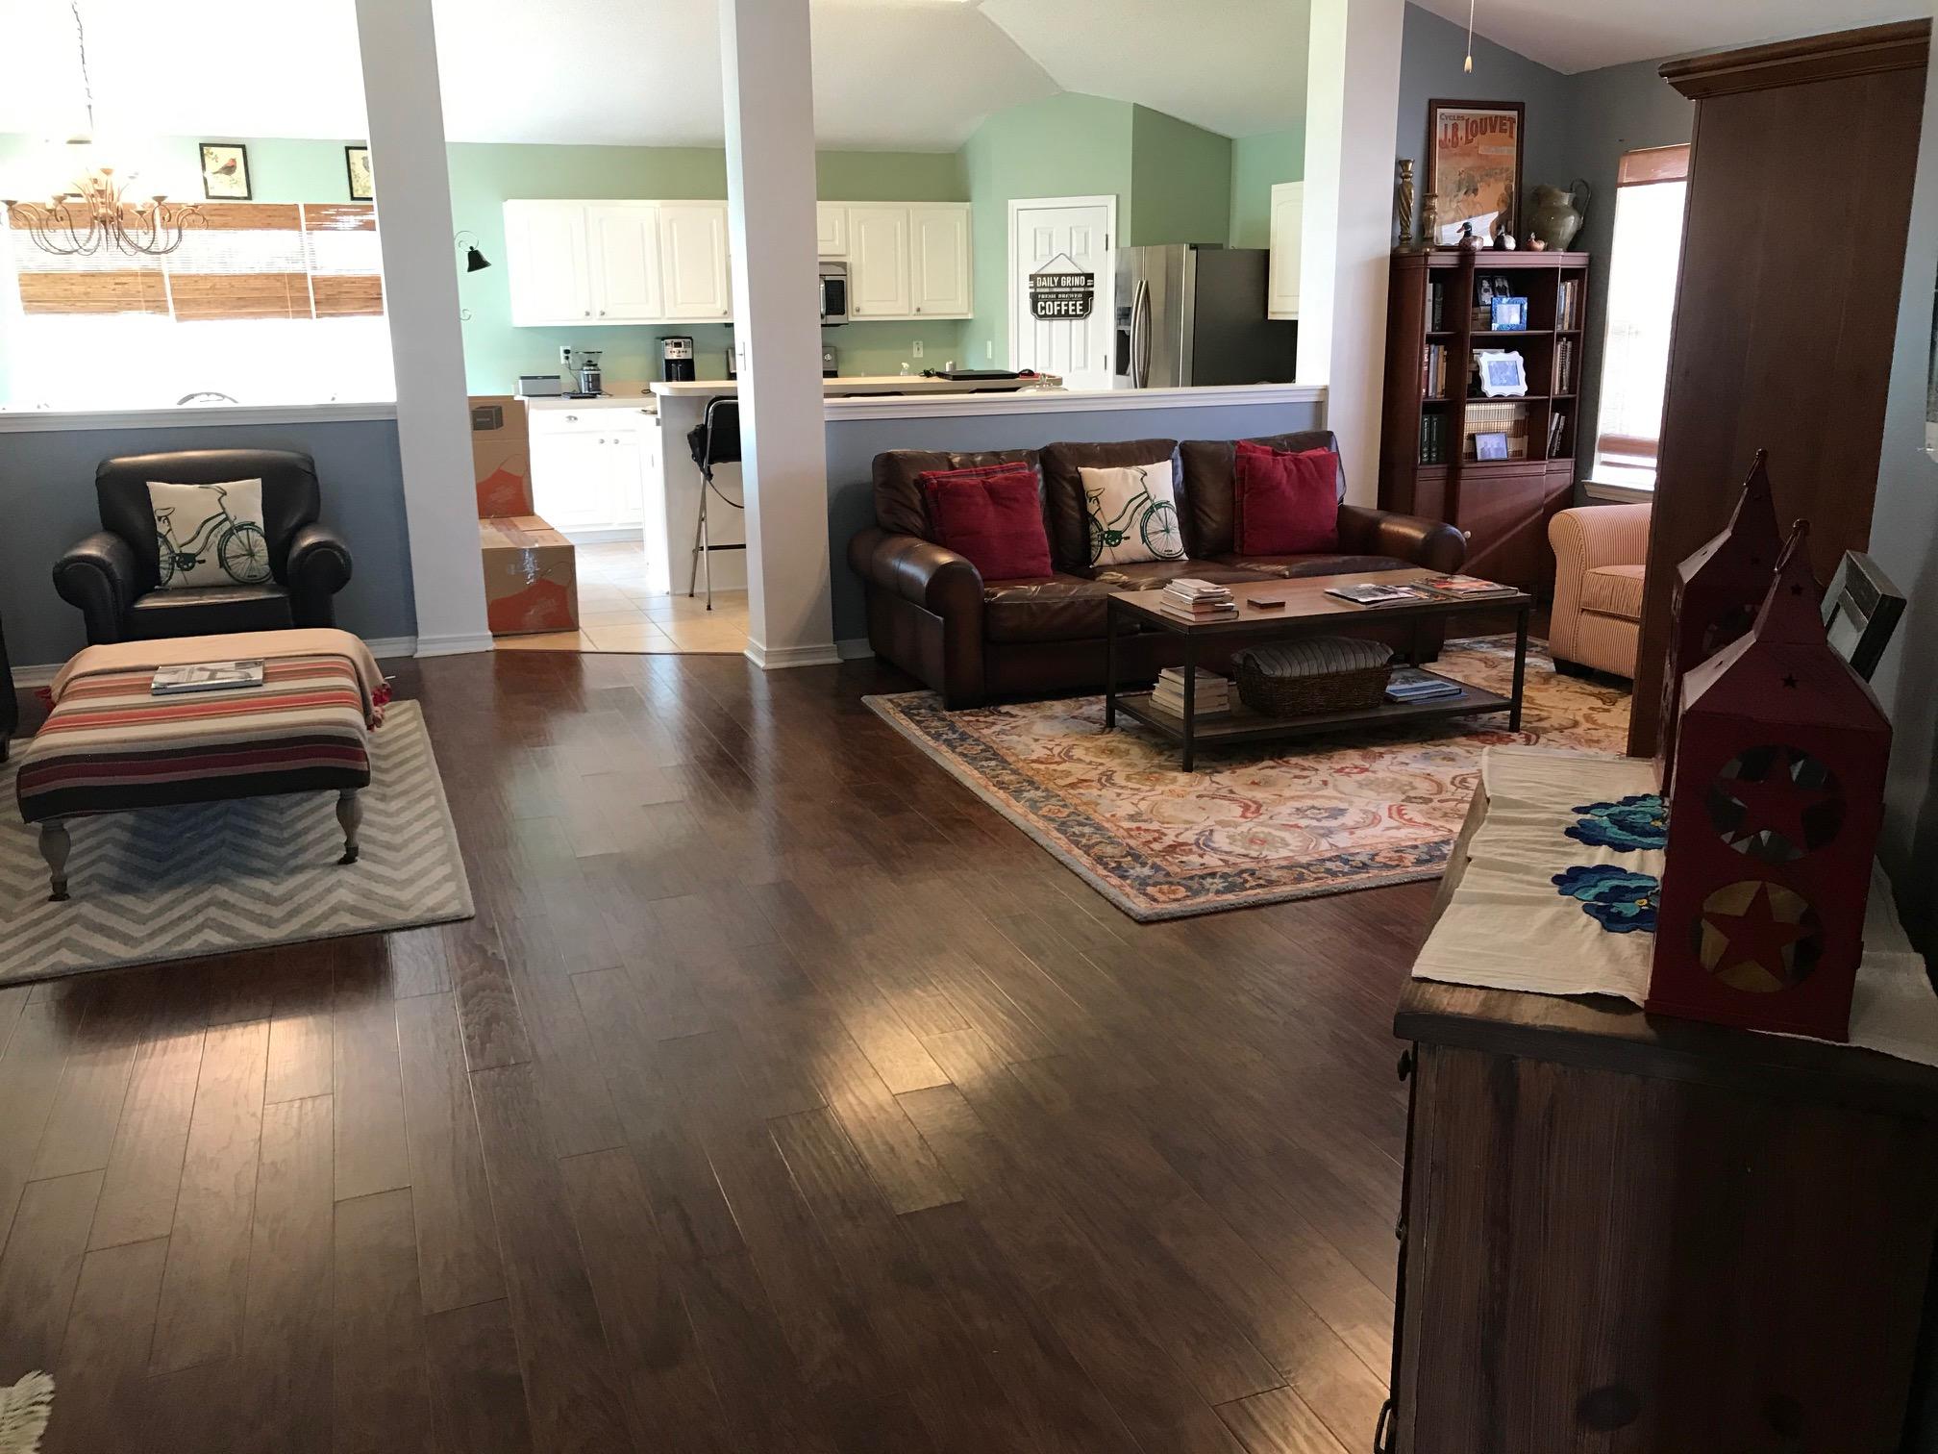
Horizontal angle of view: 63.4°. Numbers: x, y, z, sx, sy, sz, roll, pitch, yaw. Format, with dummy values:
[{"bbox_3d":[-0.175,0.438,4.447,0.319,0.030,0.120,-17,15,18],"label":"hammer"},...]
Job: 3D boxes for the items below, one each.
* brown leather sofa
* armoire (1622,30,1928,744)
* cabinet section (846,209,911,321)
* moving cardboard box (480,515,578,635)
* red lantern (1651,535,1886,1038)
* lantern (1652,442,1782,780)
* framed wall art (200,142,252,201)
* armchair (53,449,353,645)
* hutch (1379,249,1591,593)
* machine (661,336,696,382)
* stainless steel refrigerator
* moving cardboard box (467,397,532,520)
[{"bbox_3d":[0.781,-0.733,6.623,2.390,0.920,1.010,-6,16,-20],"label":"brown leather sofa"},{"bbox_3d":[1.986,-0.347,3.184,1.140,1.890,0.630,-7,16,-20],"label":"armoire"},{"bbox_3d":[-0.667,-3.161,10.677,0.449,0.752,0.320,-6,16,-20],"label":"cabinet section"},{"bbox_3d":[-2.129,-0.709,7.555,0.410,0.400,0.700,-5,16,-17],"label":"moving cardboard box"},{"bbox_3d":[0.796,0.040,1.554,0.178,0.482,0.178,6,16,23],"label":"red lantern"},{"bbox_3d":[1.133,-0.159,2.290,0.182,0.497,0.182,5,16,19],"label":"lantern"},{"bbox_3d":[-4.413,-3.292,9.315,0.250,0.310,0.025,-7,16,-20],"label":"framed wall art"},{"bbox_3d":[-2.919,-0.566,6.099,0.985,0.950,0.890,-6,16,-20],"label":"armchair"},{"bbox_3d":[2.501,-1.485,7.794,0.970,1.660,0.390,-7,16,-20],"label":"hutch"},{"bbox_3d":[-1.968,-2.429,10.532,0.207,0.361,0.260,-6,16,-20],"label":"machine"},{"bbox_3d":[1.472,-2.085,9.916,0.850,1.780,0.910,-6,16,-20],"label":"stainless steel refrigerator"},{"bbox_3d":[-2.620,-1.450,8.431,0.457,0.615,0.457,-6,16,-20],"label":"moving cardboard box"}]

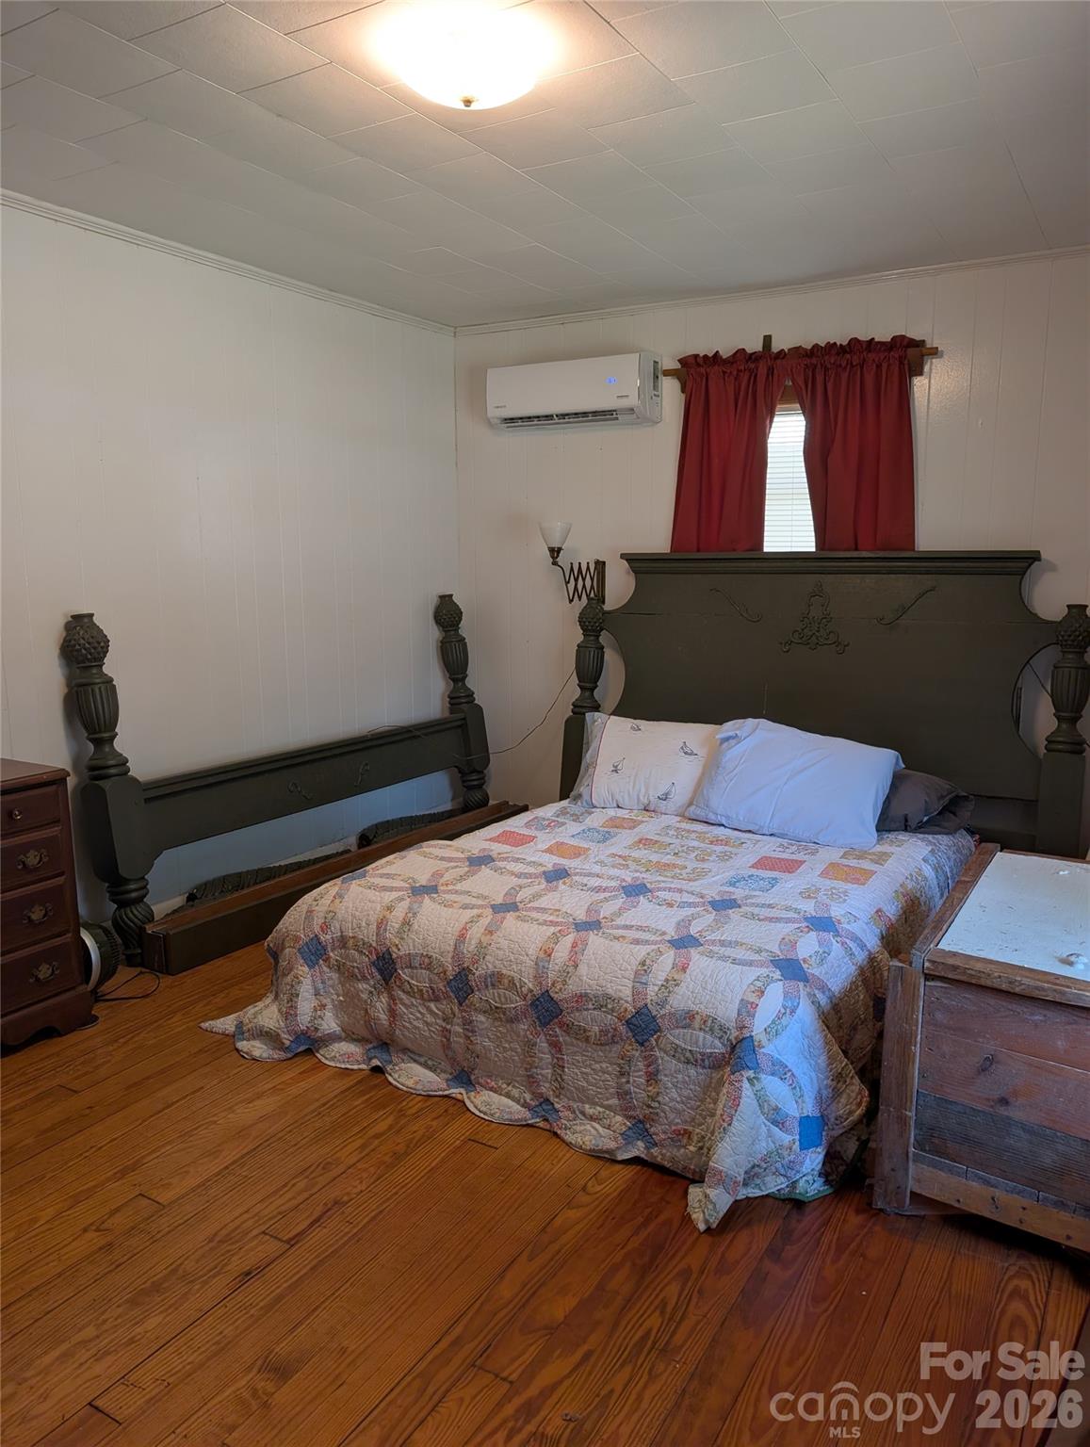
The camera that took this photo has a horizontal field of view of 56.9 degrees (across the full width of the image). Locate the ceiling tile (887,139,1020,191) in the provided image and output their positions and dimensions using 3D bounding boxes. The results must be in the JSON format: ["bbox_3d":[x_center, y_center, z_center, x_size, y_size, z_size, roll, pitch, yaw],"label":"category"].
[{"bbox_3d":[1.151,-1.580,2.850,0.305,0.016,0.305,6,12,30],"label":"ceiling tile"}]

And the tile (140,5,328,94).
[{"bbox_3d":[-0.679,-1.466,2.180,0.305,0.016,0.305,6,12,30],"label":"tile"}]

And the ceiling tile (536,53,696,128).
[{"bbox_3d":[0.158,-1.501,2.387,0.305,0.016,0.305,6,12,30],"label":"ceiling tile"}]

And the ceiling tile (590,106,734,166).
[{"bbox_3d":[0.314,-1.546,2.644,0.305,0.016,0.305,6,12,30],"label":"ceiling tile"}]

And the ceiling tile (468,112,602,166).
[{"bbox_3d":[-0.025,-1.551,2.665,0.300,0.020,0.300,6,12,31],"label":"ceiling tile"}]

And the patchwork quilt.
[{"bbox_3d":[0.315,0.656,3.306,1.850,0.440,1.980,5,10,31],"label":"patchwork quilt"}]

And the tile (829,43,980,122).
[{"bbox_3d":[0.838,-1.490,2.335,0.305,0.016,0.305,6,12,30],"label":"tile"}]

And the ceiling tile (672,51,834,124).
[{"bbox_3d":[0.496,-1.493,2.353,0.300,0.020,0.300,6,12,31],"label":"ceiling tile"}]

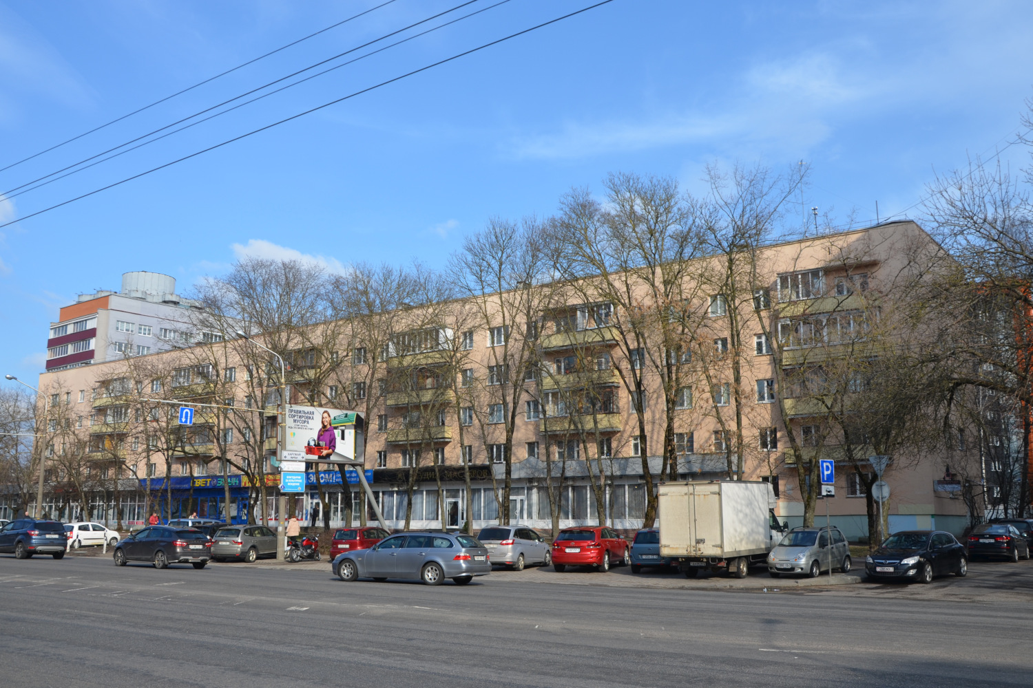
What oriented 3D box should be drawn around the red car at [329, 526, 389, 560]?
[{"bbox_3d":[-6.944,9.167,40.786,1.691,1.550,4.083,-4,-12,17],"label":"red car"}]

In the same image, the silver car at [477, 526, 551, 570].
[{"bbox_3d":[-0.058,8.088,35.436,1.828,1.684,4.520,-5,-12,23],"label":"silver car"}]

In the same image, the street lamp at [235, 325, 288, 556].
[{"bbox_3d":[-11.491,4.644,39.871,0.450,9.950,3.350,-8,-13,34],"label":"street lamp"}]

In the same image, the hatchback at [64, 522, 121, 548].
[{"bbox_3d":[-26.369,11.859,55.077,1.595,1.480,3.535,-8,-14,36],"label":"hatchback"}]

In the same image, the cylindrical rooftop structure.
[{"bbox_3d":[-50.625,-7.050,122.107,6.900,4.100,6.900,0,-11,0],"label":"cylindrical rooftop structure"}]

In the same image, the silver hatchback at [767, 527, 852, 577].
[{"bbox_3d":[9.582,6.792,29.081,1.495,1.495,3.497,-11,-15,43],"label":"silver hatchback"}]

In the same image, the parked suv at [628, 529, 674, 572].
[{"bbox_3d":[5.421,7.572,32.697,1.810,1.585,4.300,-4,-12,21],"label":"parked suv"}]

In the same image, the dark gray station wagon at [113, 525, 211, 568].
[{"bbox_3d":[-13.283,7.595,33.337,4.424,1.537,1.785,-8,-14,35],"label":"dark gray station wagon"}]

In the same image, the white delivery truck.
[{"bbox_3d":[7.221,6.307,30.343,2.130,3.070,6.100,-8,-13,34],"label":"white delivery truck"}]

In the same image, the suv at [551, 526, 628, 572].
[{"bbox_3d":[2.832,7.579,33.082,1.905,1.610,4.800,-5,-12,22],"label":"suv"}]

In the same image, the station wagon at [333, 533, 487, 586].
[{"bbox_3d":[-3.109,6.285,26.203,4.843,1.491,1.846,-5,-12,25],"label":"station wagon"}]

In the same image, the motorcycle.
[{"bbox_3d":[-9.202,8.911,38.968,0.780,1.220,2.120,-5,-12,25],"label":"motorcycle"}]

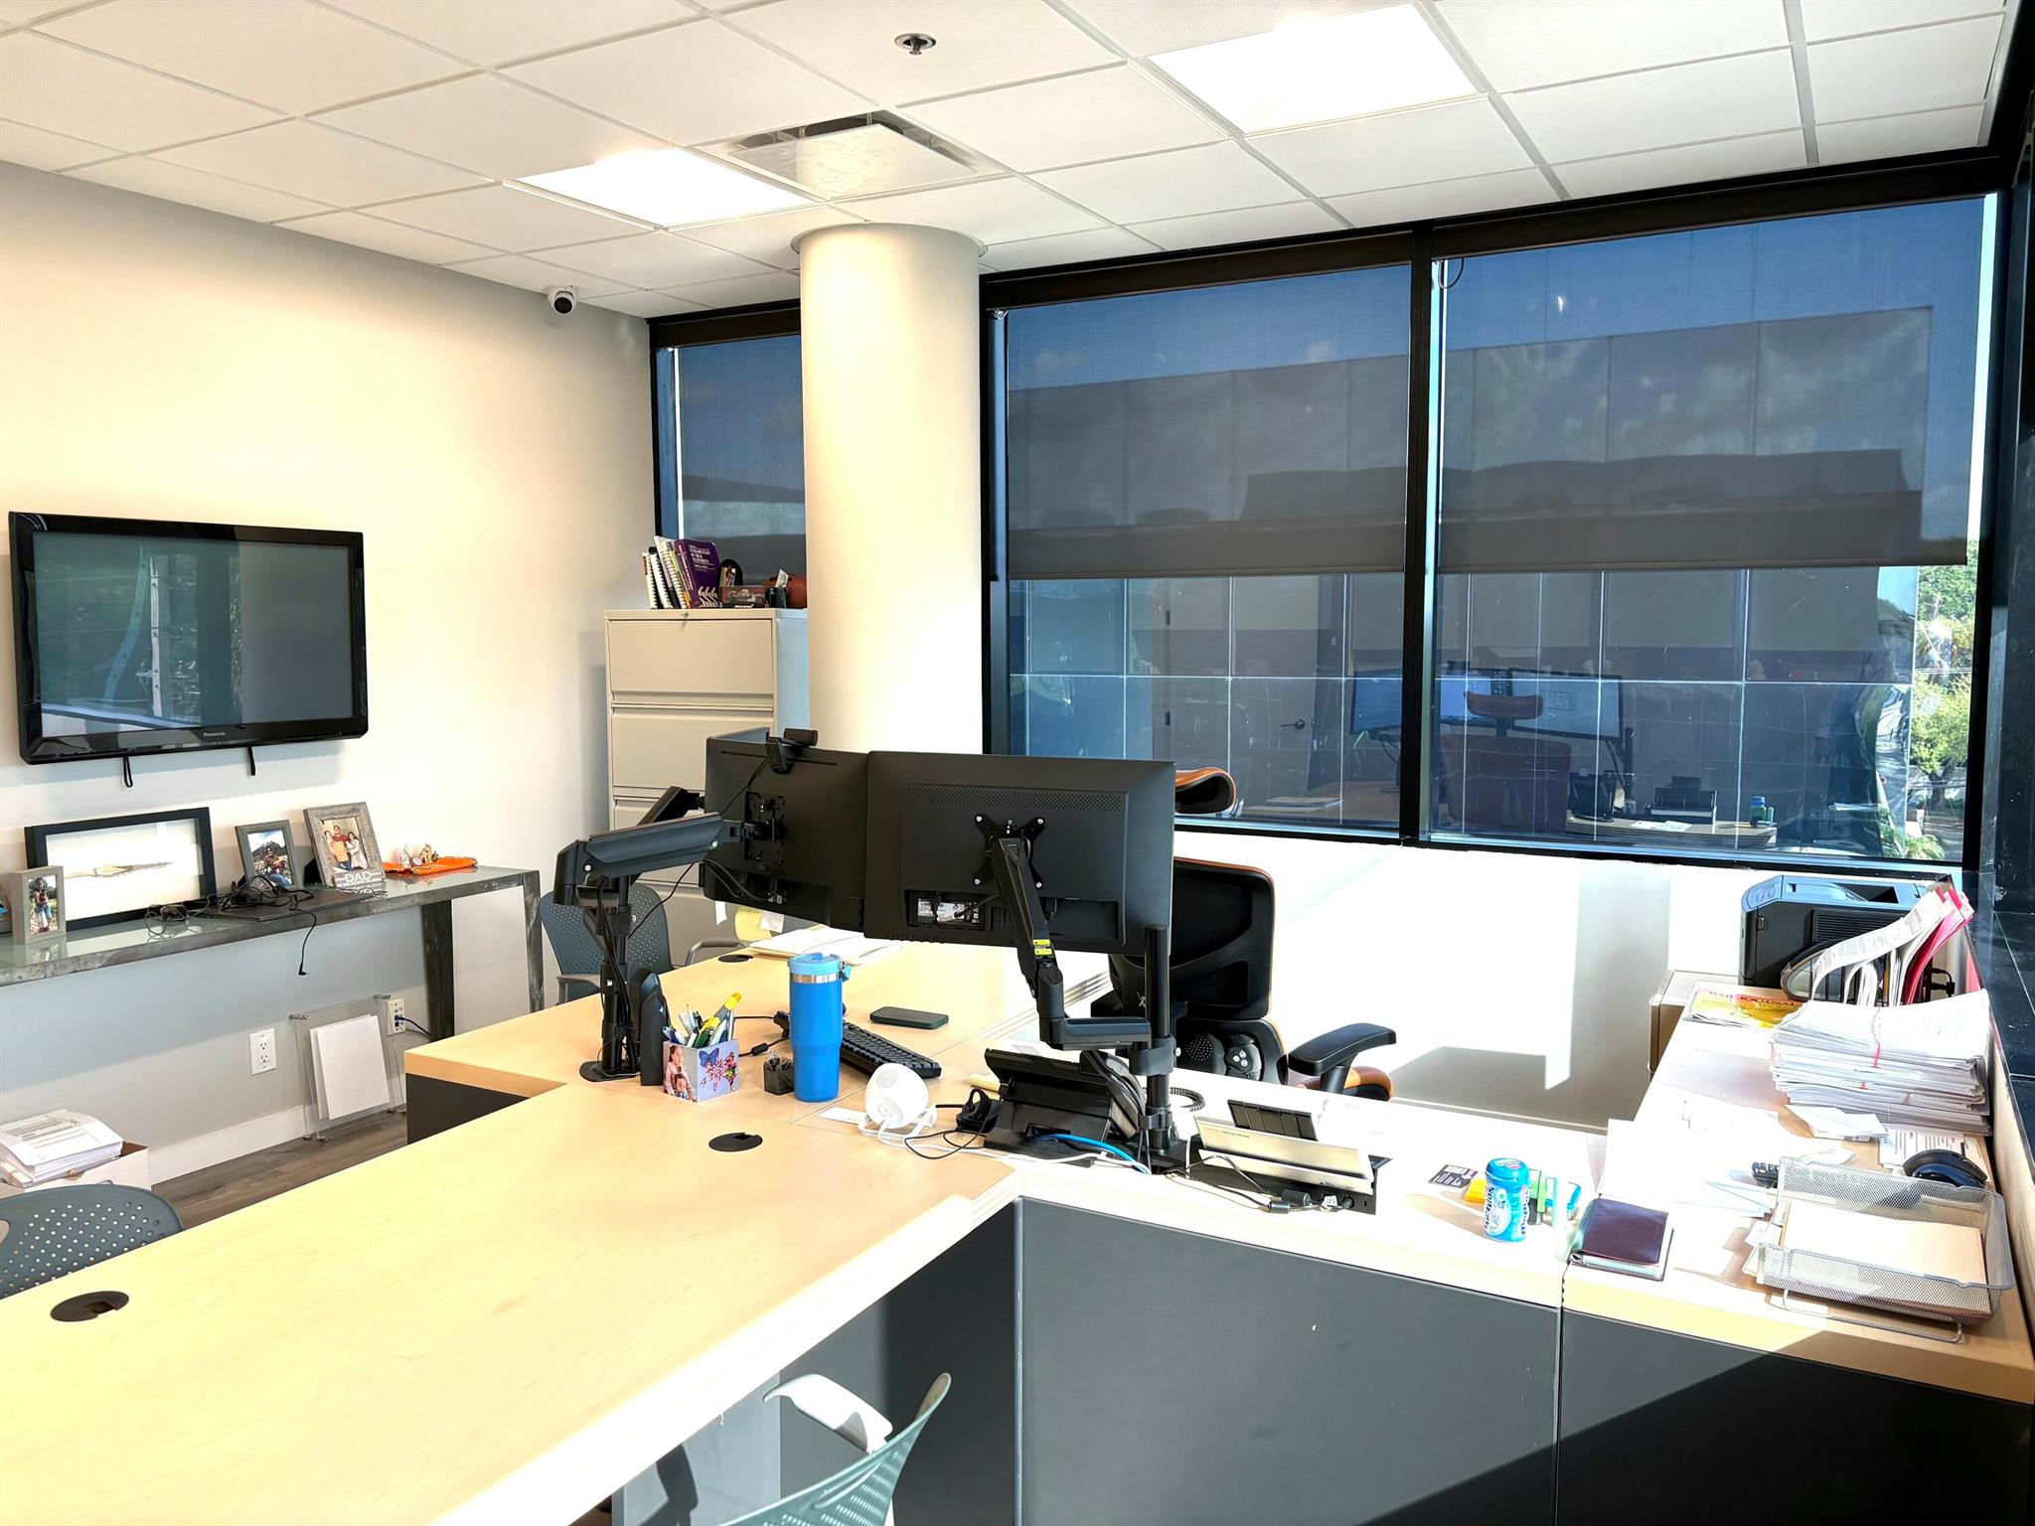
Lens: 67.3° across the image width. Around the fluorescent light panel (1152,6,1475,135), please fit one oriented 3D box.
[{"bbox_3d":[0.654,-1.500,3.299,0.600,0.060,0.600,3,6,29],"label":"fluorescent light panel"}]

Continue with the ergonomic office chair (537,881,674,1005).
[{"bbox_3d":[-0.980,0.770,4.182,0.580,0.852,0.600,3,7,32],"label":"ergonomic office chair"}]

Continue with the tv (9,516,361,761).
[{"bbox_3d":[-2.285,-0.349,4.282,0.090,0.635,1.025,3,6,29],"label":"tv"}]

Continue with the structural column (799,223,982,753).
[{"bbox_3d":[-0.391,-0.254,4.918,0.555,2.743,0.555,0,6,0],"label":"structural column"}]

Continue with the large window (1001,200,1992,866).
[{"bbox_3d":[1.205,-0.616,4.582,2.870,1.730,0.100,3,6,29],"label":"large window"}]

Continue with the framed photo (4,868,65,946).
[{"bbox_3d":[-2.479,0.361,3.869,0.050,0.178,0.112,2,6,19],"label":"framed photo"}]

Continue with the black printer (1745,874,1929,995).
[{"bbox_3d":[2.004,0.457,3.732,0.410,0.290,0.380,3,6,29],"label":"black printer"}]

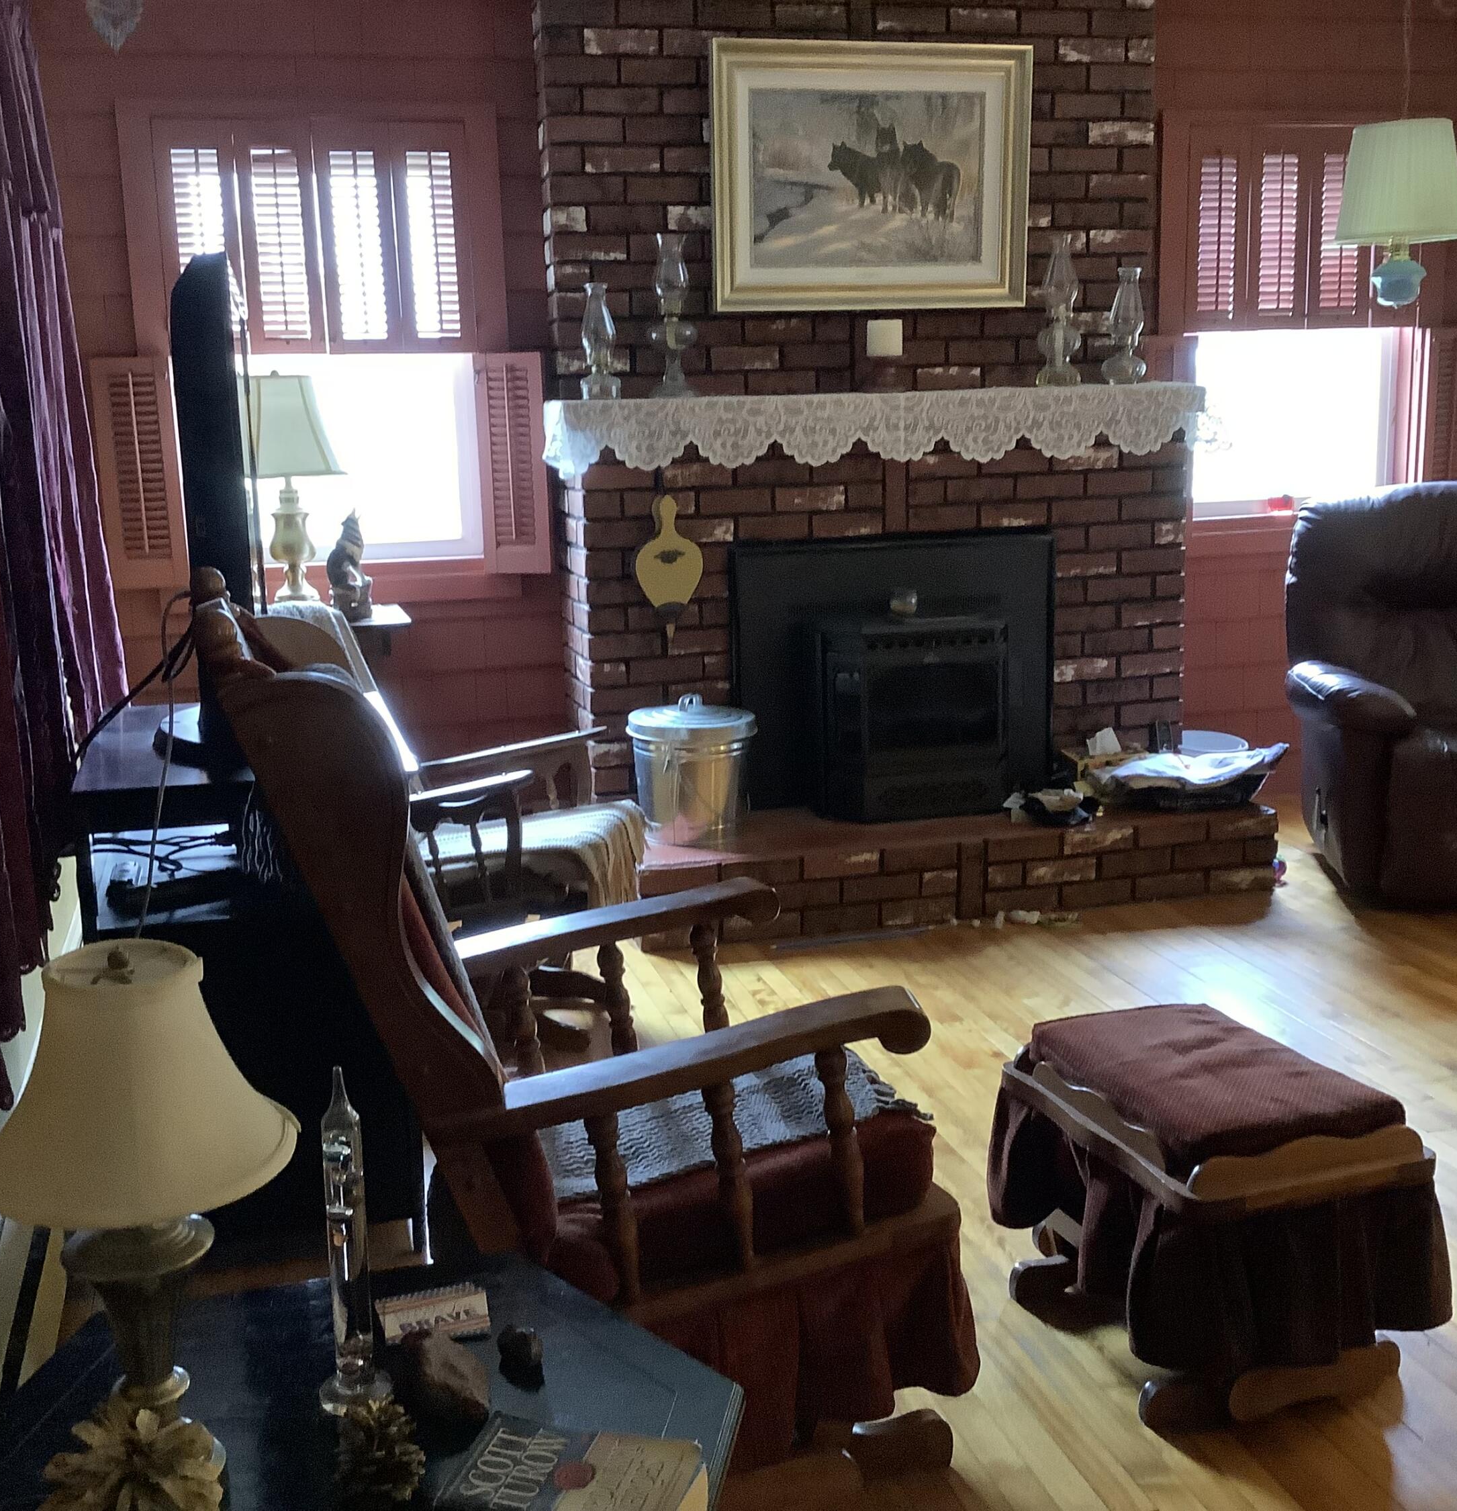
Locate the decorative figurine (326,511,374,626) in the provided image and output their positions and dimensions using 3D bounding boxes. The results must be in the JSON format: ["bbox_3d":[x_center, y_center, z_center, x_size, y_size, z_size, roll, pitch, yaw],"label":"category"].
[{"bbox_3d":[-1.036,-0.517,4.939,0.122,0.294,0.110,-1,10,5],"label":"decorative figurine"}]

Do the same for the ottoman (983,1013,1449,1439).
[{"bbox_3d":[0.680,0.644,2.599,0.430,0.424,0.560,-5,12,-18],"label":"ottoman"}]

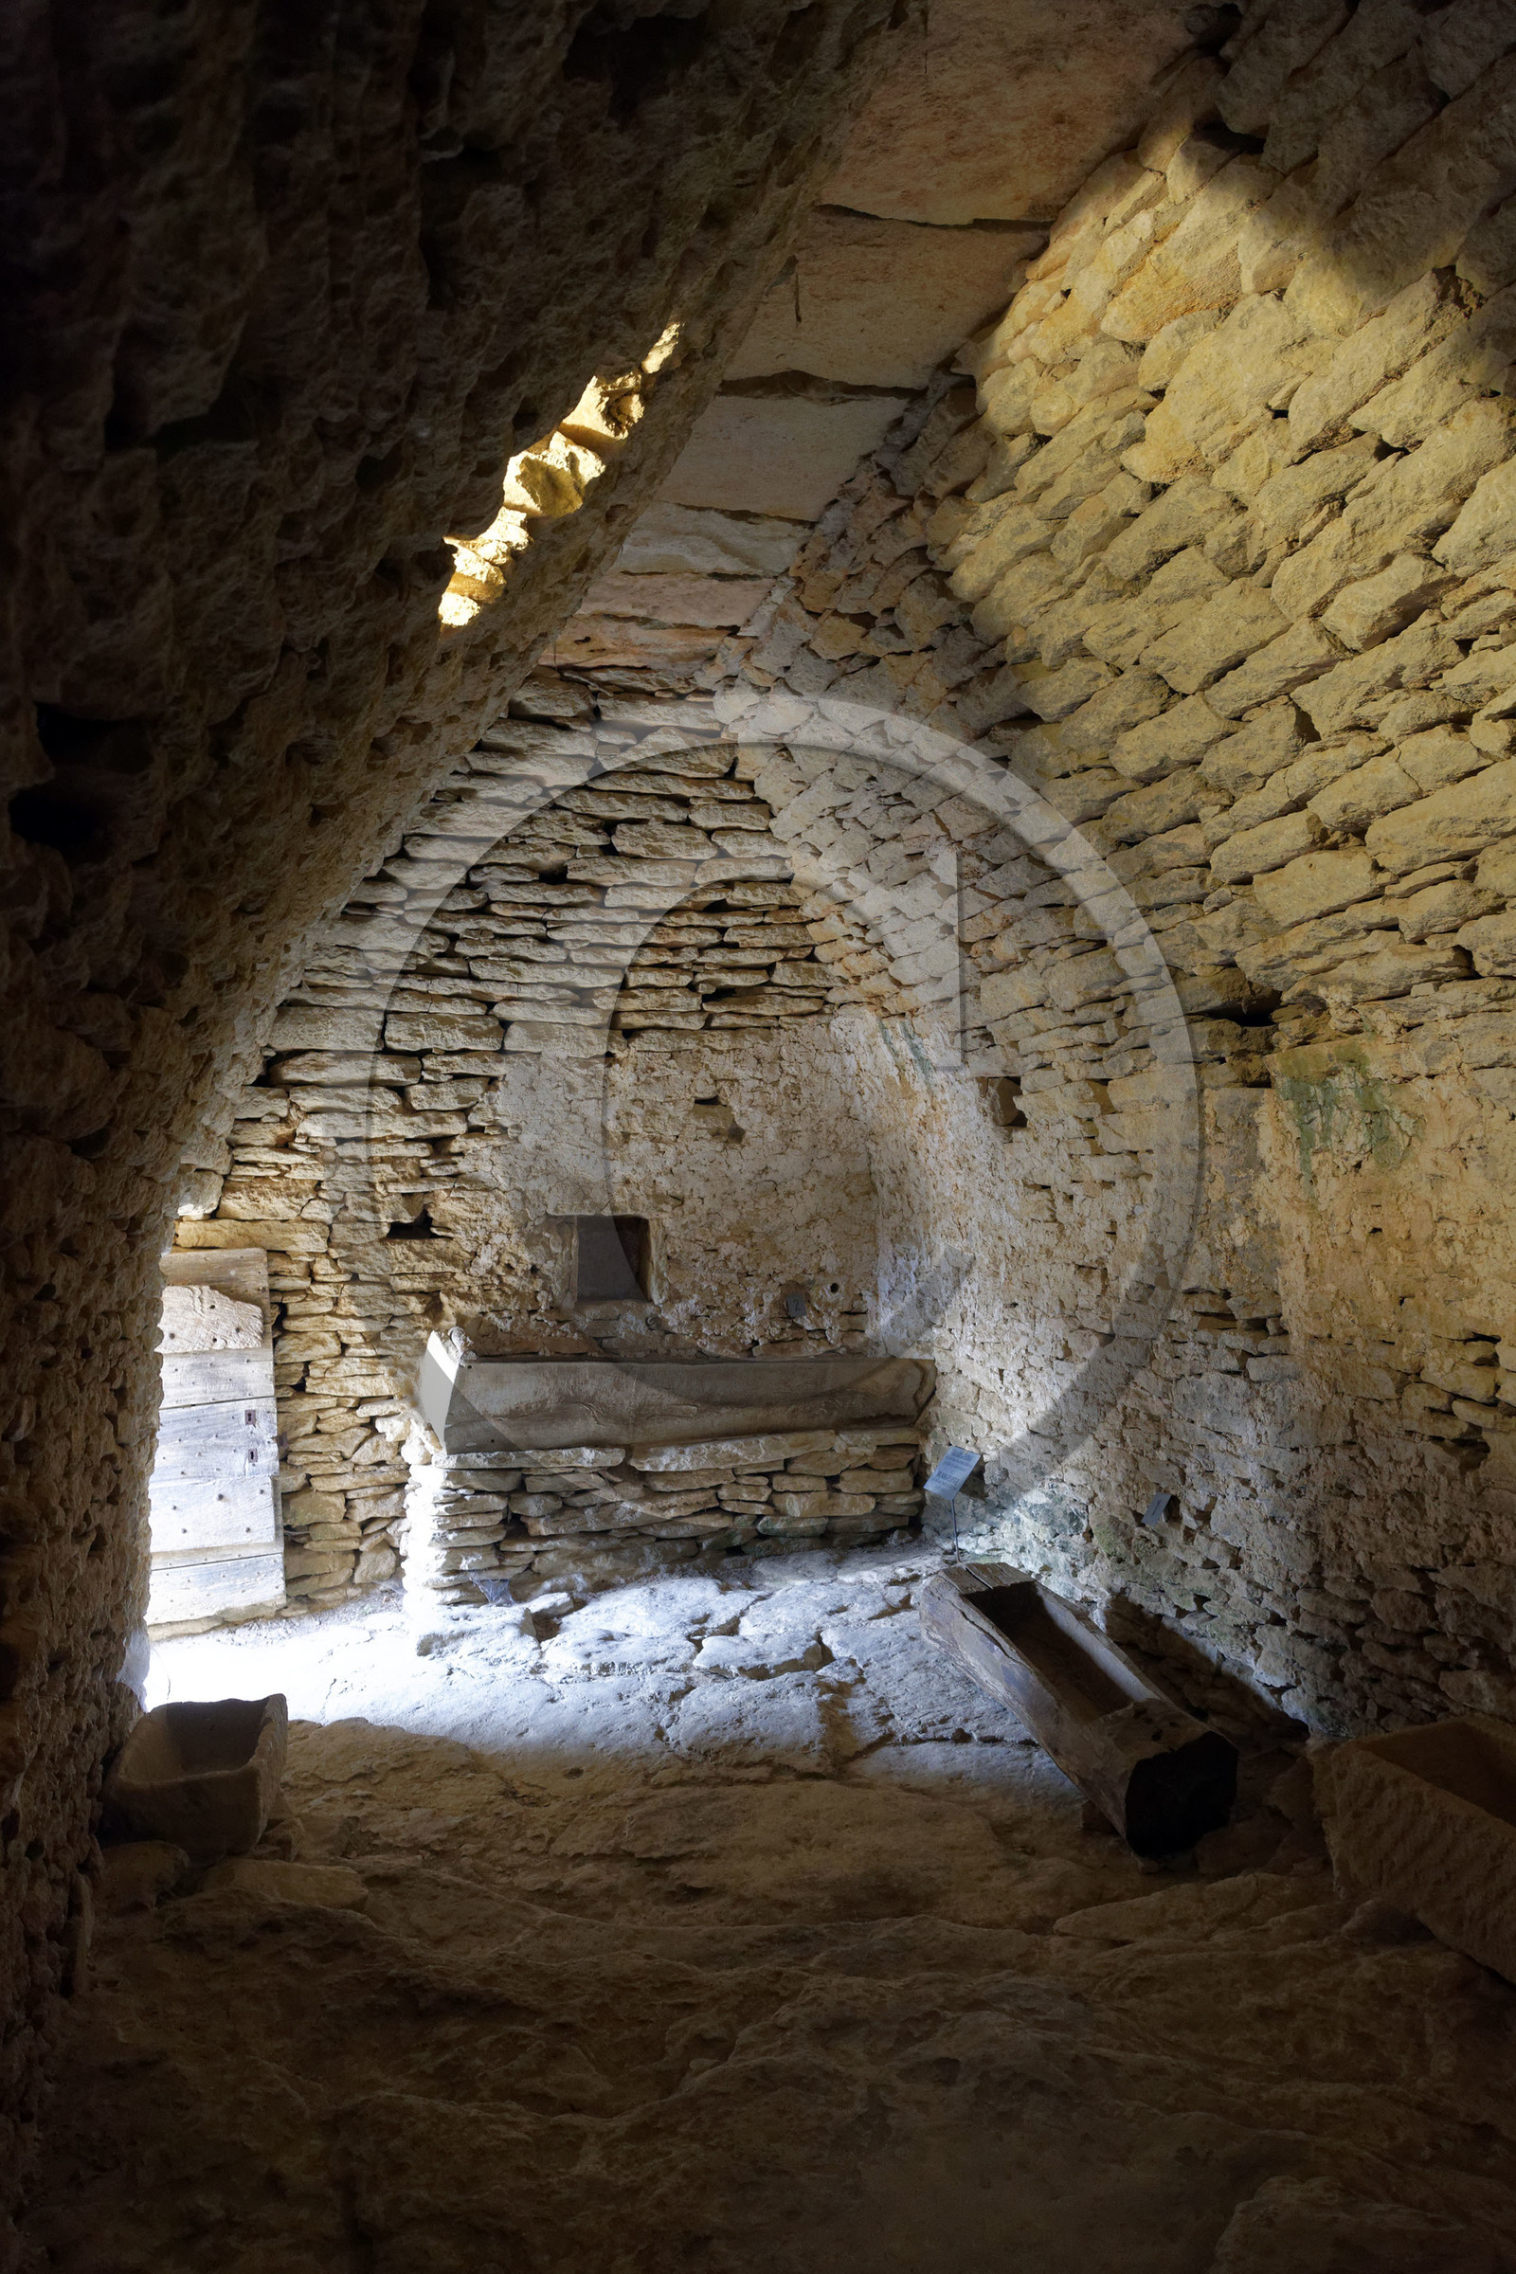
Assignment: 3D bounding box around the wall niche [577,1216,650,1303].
[{"bbox_3d":[-0.576,0.458,6.270,0.290,0.330,0.250,0,-1,-16],"label":"wall niche"}]

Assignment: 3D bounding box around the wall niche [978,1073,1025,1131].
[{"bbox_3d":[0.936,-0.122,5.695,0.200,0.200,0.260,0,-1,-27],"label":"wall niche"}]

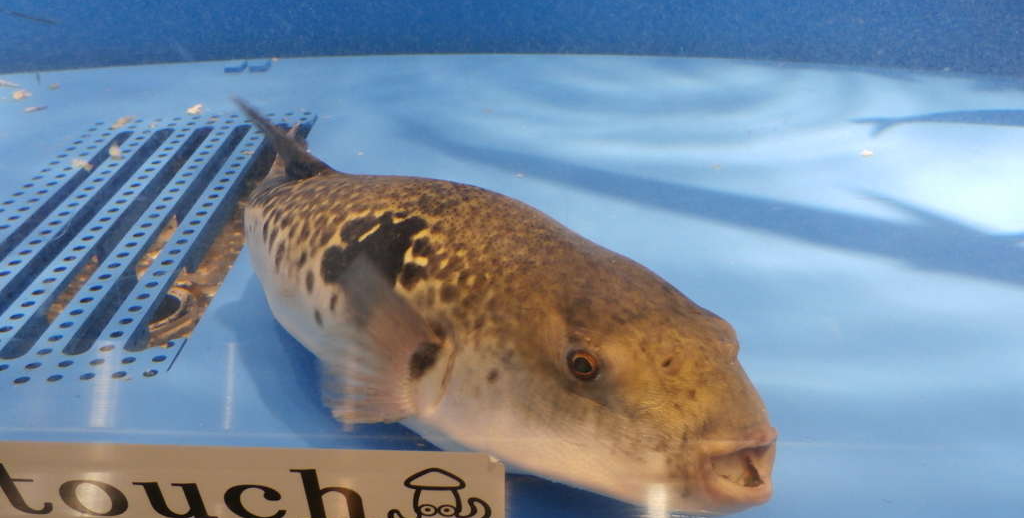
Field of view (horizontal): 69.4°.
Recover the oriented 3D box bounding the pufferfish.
[{"bbox_3d":[-0.042,0.008,0.385,0.150,0.128,0.405,-20,30,-39],"label":"pufferfish"}]

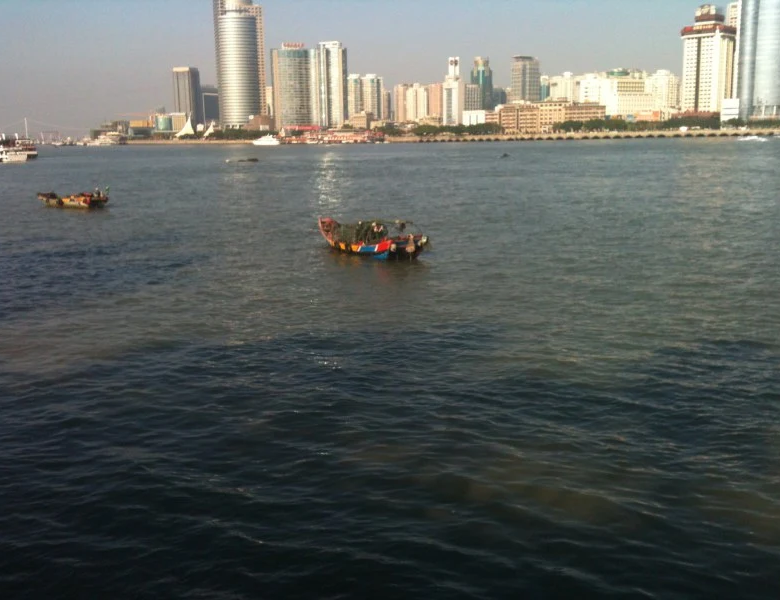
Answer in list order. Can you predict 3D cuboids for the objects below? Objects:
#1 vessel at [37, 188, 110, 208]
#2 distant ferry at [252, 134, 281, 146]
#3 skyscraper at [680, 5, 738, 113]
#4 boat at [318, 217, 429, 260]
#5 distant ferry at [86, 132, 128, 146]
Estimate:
[{"bbox_3d":[-33.964,-10.918,86.792,7.900,2.000,2.500,3,12,21],"label":"vessel"},{"bbox_3d":[-103.640,-134.181,679.064,23.000,8.800,6.000,-3,12,-8],"label":"distant ferry"},{"bbox_3d":[248.368,-179.719,630.876,30.000,91.000,30.000,-11,15,-40],"label":"skyscraper"},{"bbox_3d":[-1.175,-3.879,49.651,2.500,2.000,8.000,-9,14,-34],"label":"boat"},{"bbox_3d":[-323.980,-183.929,928.171,43.000,14.500,11.000,-1,12,1],"label":"distant ferry"}]

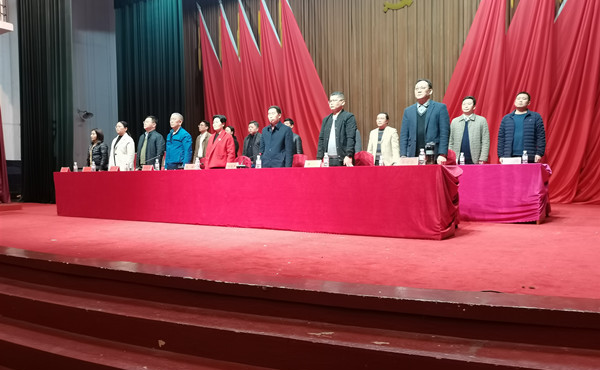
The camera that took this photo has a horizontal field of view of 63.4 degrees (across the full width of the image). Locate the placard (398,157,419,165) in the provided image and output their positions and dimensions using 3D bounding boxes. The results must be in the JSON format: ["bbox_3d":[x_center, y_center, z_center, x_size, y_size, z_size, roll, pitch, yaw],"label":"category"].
[{"bbox_3d":[1.168,-0.245,5.154,0.210,0.090,0.085,0,2,32],"label":"placard"}]

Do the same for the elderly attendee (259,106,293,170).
[{"bbox_3d":[-0.321,-0.296,6.925,0.510,1.641,0.320,0,2,32],"label":"elderly attendee"}]

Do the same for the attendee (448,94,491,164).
[{"bbox_3d":[2.563,-0.439,7.328,0.530,1.780,0.330,0,2,31],"label":"attendee"}]

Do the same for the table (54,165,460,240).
[{"bbox_3d":[-1.125,0.150,6.939,6.650,0.760,0.820,0,2,31],"label":"table"}]

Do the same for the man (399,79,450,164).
[{"bbox_3d":[1.532,-0.387,5.924,0.530,1.810,0.330,0,2,31],"label":"man"}]

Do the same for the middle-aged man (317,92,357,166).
[{"bbox_3d":[0.507,-0.344,6.403,0.560,1.744,0.350,0,2,32],"label":"middle-aged man"}]

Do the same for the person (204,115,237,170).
[{"bbox_3d":[-1.258,-0.300,7.692,0.460,1.600,0.300,0,2,31],"label":"person"}]

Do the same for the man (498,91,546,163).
[{"bbox_3d":[3.155,-0.419,6.863,0.610,1.782,0.350,0,2,32],"label":"man"}]

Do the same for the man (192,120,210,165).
[{"bbox_3d":[-1.951,-0.436,10.065,0.490,1.777,0.310,0,2,32],"label":"man"}]

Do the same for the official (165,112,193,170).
[{"bbox_3d":[-2.020,-0.355,8.155,0.490,1.700,0.310,0,2,31],"label":"official"}]

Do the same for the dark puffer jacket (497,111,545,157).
[{"bbox_3d":[3.174,-0.731,6.953,0.660,0.700,0.340,0,2,31],"label":"dark puffer jacket"}]

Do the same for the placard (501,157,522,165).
[{"bbox_3d":[2.752,-0.315,6.315,0.250,0.090,0.070,0,2,31],"label":"placard"}]

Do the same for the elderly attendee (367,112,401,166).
[{"bbox_3d":[1.389,-0.359,7.973,0.540,1.648,0.330,0,2,32],"label":"elderly attendee"}]

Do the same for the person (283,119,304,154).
[{"bbox_3d":[-0.144,-0.402,9.019,0.480,1.670,0.310,0,2,31],"label":"person"}]

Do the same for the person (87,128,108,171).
[{"bbox_3d":[-3.757,-0.271,9.082,0.450,1.567,0.300,0,2,32],"label":"person"}]

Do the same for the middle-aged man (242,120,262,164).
[{"bbox_3d":[-0.864,-0.384,9.386,0.510,1.682,0.320,0,2,32],"label":"middle-aged man"}]

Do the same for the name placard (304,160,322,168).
[{"bbox_3d":[0.167,-0.247,5.782,0.210,0.090,0.085,0,2,32],"label":"name placard"}]

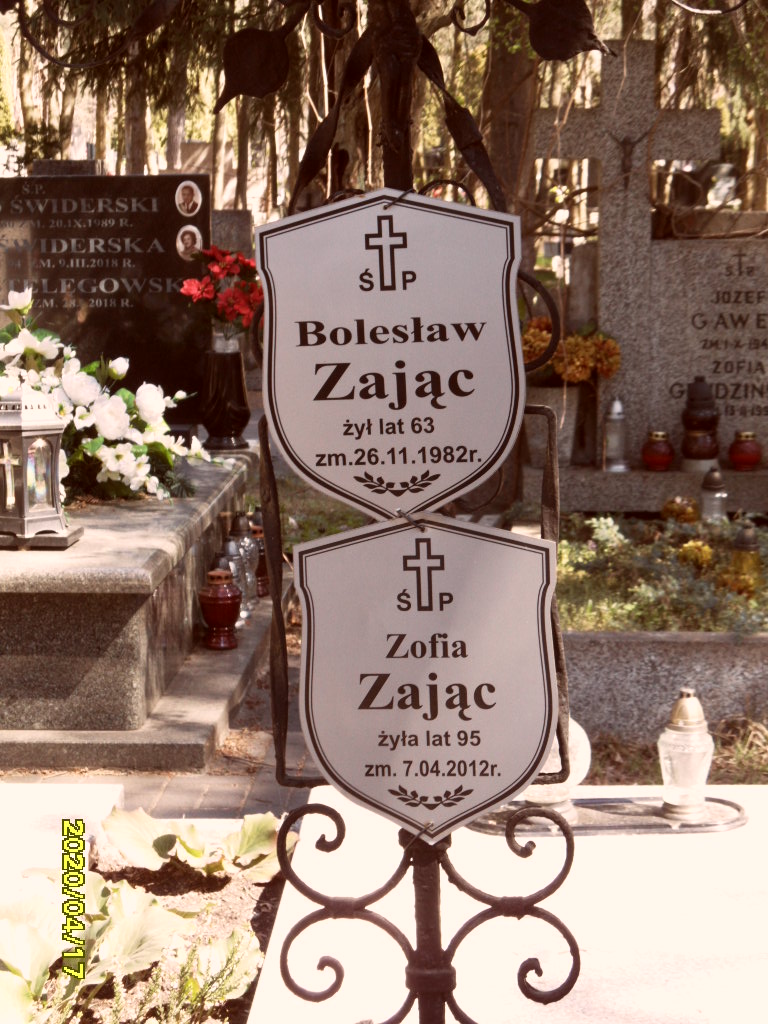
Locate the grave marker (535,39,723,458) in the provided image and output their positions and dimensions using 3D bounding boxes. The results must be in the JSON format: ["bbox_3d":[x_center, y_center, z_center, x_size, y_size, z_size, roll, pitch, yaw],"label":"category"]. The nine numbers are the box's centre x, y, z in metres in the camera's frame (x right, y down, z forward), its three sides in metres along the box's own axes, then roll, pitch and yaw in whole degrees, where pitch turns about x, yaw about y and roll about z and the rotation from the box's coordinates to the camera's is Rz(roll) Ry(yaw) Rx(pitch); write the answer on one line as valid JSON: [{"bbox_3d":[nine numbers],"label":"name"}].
[{"bbox_3d":[0.819,-0.875,8.000,0.604,1.415,0.160,0,9,3],"label":"grave marker"}]

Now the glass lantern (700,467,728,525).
[{"bbox_3d":[1.061,-0.047,7.600,0.088,0.200,0.088,0,9,3],"label":"glass lantern"}]

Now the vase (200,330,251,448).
[{"bbox_3d":[-0.516,-0.395,7.700,0.160,0.381,0.155,0,9,3],"label":"vase"}]

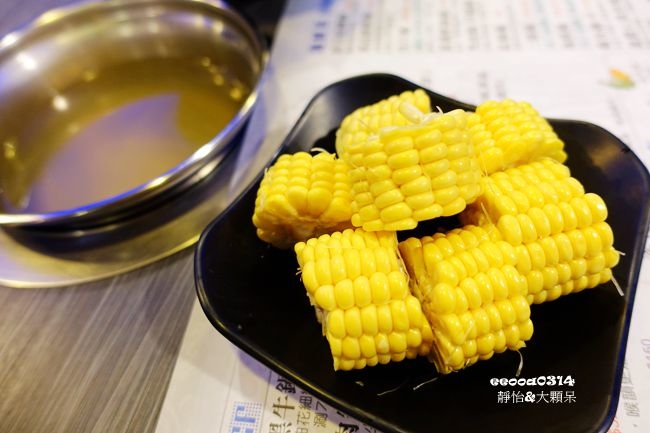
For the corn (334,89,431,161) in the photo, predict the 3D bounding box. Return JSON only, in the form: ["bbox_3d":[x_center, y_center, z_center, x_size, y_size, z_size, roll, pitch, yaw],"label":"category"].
[{"bbox_3d":[0.032,-0.035,0.215,0.038,0.045,0.045,-27,57,-14],"label":"corn"}]

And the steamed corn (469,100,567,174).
[{"bbox_3d":[0.088,-0.032,0.213,0.043,0.043,0.033,-17,55,-7],"label":"steamed corn"}]

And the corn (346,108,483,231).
[{"bbox_3d":[0.034,-0.018,0.167,0.049,0.033,0.049,-20,13,-9],"label":"corn"}]

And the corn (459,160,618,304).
[{"bbox_3d":[0.082,0.007,0.173,0.034,0.051,0.051,-18,55,-2],"label":"corn"}]

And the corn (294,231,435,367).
[{"bbox_3d":[0.014,0.030,0.166,0.036,0.051,0.051,-16,55,-4],"label":"corn"}]

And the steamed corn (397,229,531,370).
[{"bbox_3d":[0.052,0.030,0.165,0.032,0.049,0.049,-17,55,-1],"label":"steamed corn"}]

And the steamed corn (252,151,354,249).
[{"bbox_3d":[-0.008,-0.005,0.200,0.044,0.044,0.029,4,57,8],"label":"steamed corn"}]

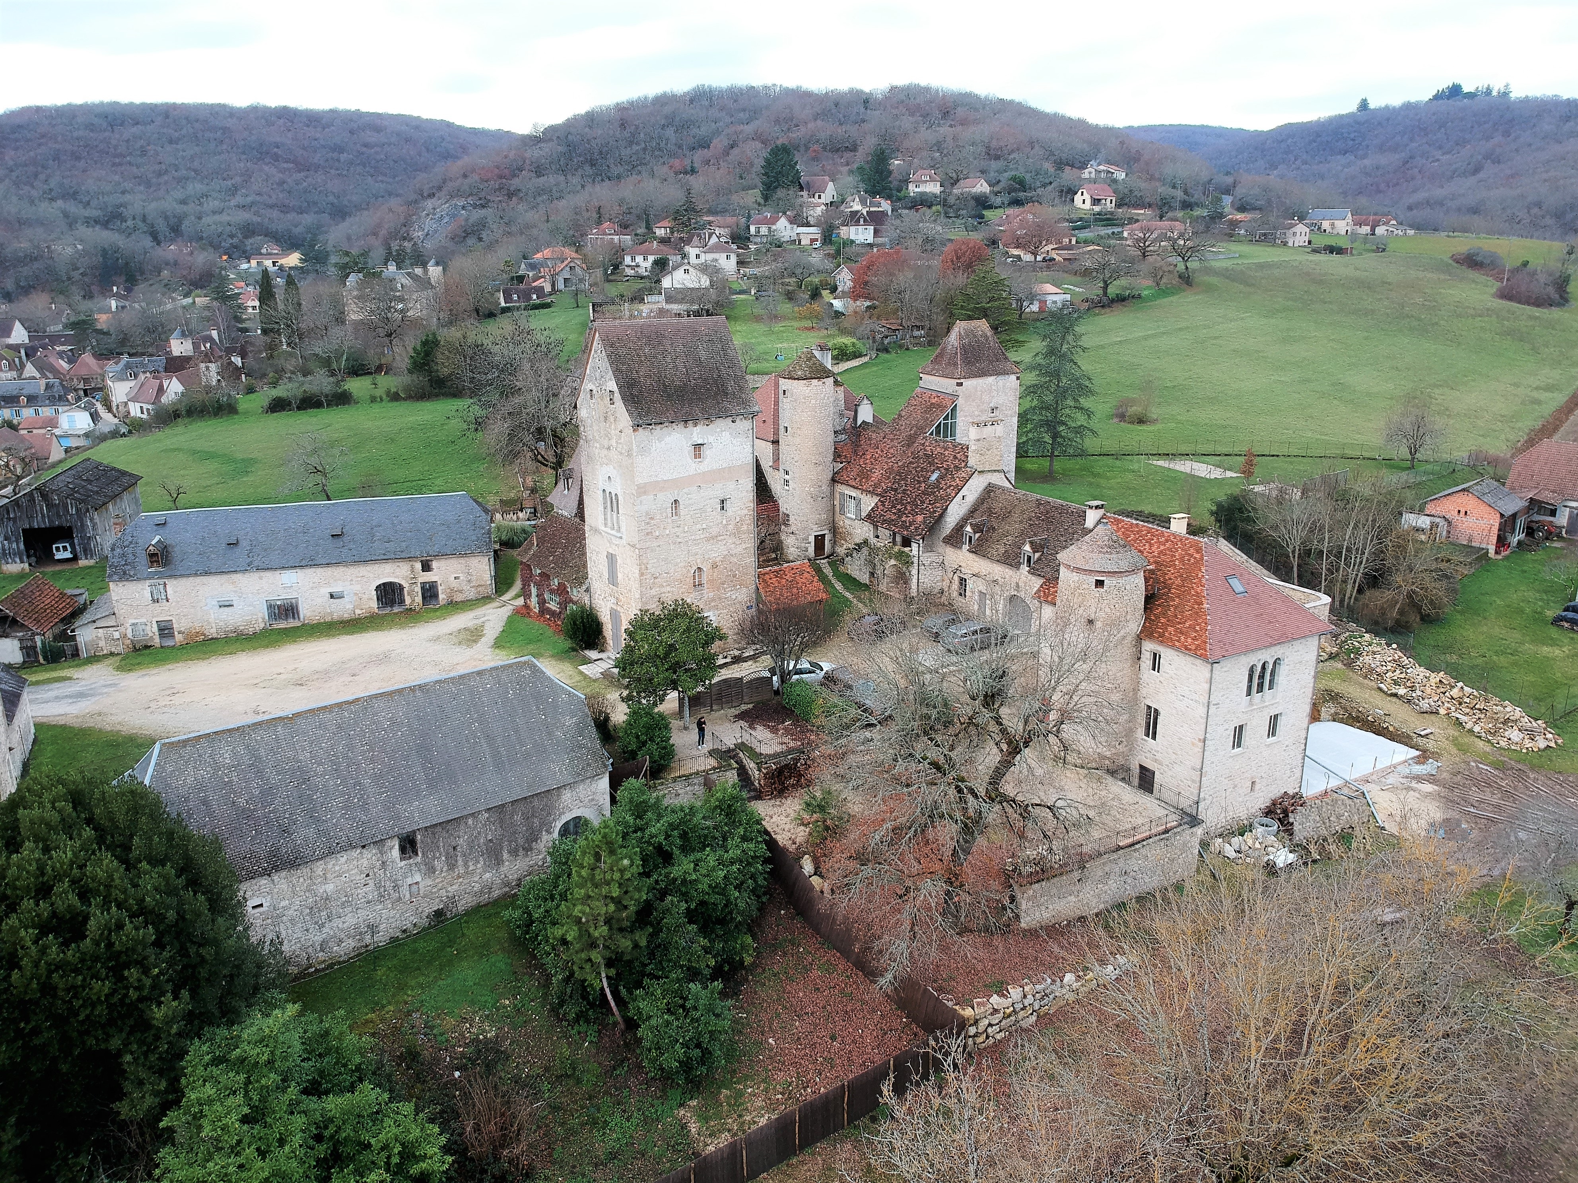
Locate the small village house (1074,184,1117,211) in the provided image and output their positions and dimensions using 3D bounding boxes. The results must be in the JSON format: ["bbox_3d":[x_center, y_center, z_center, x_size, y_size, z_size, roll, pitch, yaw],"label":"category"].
[{"bbox_3d":[89.061,-114.507,331.301,10.500,7.120,8.200,-8,19,-24],"label":"small village house"}]

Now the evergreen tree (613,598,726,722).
[{"bbox_3d":[-6.361,3.986,61.071,6.100,7.500,6.000,-1,17,0],"label":"evergreen tree"}]

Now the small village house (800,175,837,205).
[{"bbox_3d":[9.330,-121.482,345.000,9.500,9.200,7.400,9,19,31],"label":"small village house"}]

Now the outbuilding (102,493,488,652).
[{"bbox_3d":[-36.828,-2.257,88.850,26.950,9.600,8.600,-5,17,-14],"label":"outbuilding"}]

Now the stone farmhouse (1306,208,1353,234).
[{"bbox_3d":[213.219,-145.797,450.000,8.500,10.000,17.000,-15,22,-41],"label":"stone farmhouse"}]

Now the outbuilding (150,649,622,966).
[{"bbox_3d":[-18.318,9.374,50.522,19.600,10.200,7.200,-12,20,-34],"label":"outbuilding"}]

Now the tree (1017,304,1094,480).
[{"bbox_3d":[28.671,-20.734,119.542,8.150,17.620,8.150,-1,16,0],"label":"tree"}]

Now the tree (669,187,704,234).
[{"bbox_3d":[-27.908,-102.645,308.190,9.000,12.980,9.000,-1,16,0],"label":"tree"}]

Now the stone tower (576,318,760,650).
[{"bbox_3d":[-7.903,-6.888,76.459,9.200,22.000,9.000,-11,19,-30],"label":"stone tower"}]

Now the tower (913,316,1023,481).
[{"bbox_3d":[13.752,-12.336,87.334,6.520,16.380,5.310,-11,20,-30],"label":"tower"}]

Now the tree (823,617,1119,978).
[{"bbox_3d":[7.436,9.101,48.305,12.000,13.500,11.500,-1,16,0],"label":"tree"}]

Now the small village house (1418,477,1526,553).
[{"bbox_3d":[64.098,-7.362,106.672,7.000,5.700,7.600,15,23,43],"label":"small village house"}]

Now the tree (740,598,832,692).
[{"bbox_3d":[-0.401,3.302,68.976,5.300,5.900,5.000,-1,16,0],"label":"tree"}]

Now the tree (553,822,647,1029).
[{"bbox_3d":[-6.864,12.558,42.278,3.500,8.500,3.400,-1,16,0],"label":"tree"}]

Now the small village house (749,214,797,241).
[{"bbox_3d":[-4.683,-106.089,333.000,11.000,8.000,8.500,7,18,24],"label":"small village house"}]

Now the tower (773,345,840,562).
[{"bbox_3d":[1.493,-11.270,93.141,4.900,16.700,4.900,-1,16,0],"label":"tower"}]

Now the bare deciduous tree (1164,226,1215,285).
[{"bbox_3d":[80.477,-67.373,228.550,10.400,11.400,10.000,-1,17,0],"label":"bare deciduous tree"}]

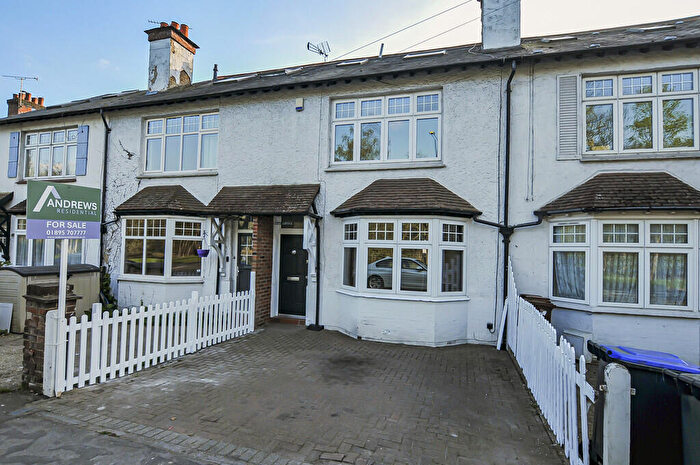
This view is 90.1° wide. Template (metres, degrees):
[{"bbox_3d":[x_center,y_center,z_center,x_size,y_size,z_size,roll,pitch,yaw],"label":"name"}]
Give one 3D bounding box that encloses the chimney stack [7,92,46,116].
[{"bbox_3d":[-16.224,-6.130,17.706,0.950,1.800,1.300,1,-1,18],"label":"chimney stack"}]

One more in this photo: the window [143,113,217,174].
[{"bbox_3d":[-4.649,-2.424,9.605,2.521,1.486,0.100,1,-1,18],"label":"window"}]

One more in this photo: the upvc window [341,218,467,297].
[{"bbox_3d":[1.062,0.491,7.319,2.660,1.510,0.520,1,-1,18],"label":"upvc window"}]

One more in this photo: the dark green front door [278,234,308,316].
[{"bbox_3d":[-1.375,1.064,8.639,0.780,1.985,0.060,1,-1,18],"label":"dark green front door"}]

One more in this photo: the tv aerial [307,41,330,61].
[{"bbox_3d":[-1.019,-5.890,11.315,0.750,0.420,0.420,3,-2,-41],"label":"tv aerial"}]

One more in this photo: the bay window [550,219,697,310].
[{"bbox_3d":[4.970,0.551,6.081,2.620,1.500,0.520,1,-1,18],"label":"bay window"}]

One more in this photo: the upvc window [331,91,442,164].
[{"bbox_3d":[0.785,-2.319,7.883,2.485,1.486,0.100,1,-1,18],"label":"upvc window"}]

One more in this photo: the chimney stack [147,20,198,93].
[{"bbox_3d":[-6.302,-6.187,12.444,1.160,2.800,1.250,1,-1,18],"label":"chimney stack"}]

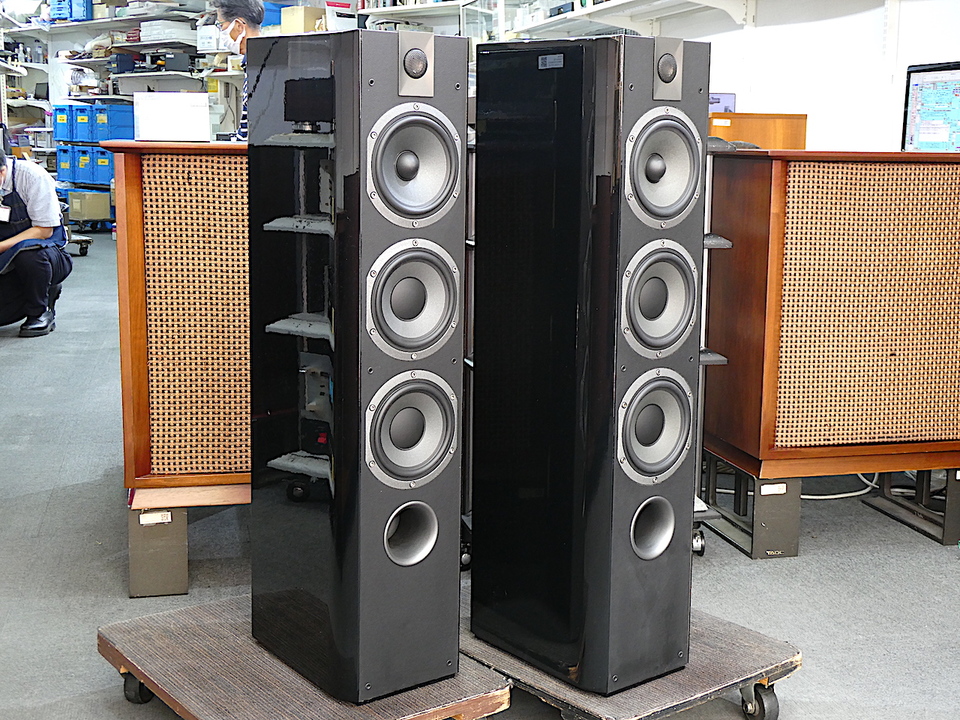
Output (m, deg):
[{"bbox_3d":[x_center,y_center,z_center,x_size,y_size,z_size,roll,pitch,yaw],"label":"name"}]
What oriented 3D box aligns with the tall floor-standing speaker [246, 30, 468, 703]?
[{"bbox_3d":[-0.199,0.001,2.062,0.230,0.991,0.333,-7,12,-38],"label":"tall floor-standing speaker"}]

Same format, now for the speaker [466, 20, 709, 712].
[{"bbox_3d":[0.168,-0.001,2.104,0.230,0.991,0.333,-8,13,-39],"label":"speaker"}]

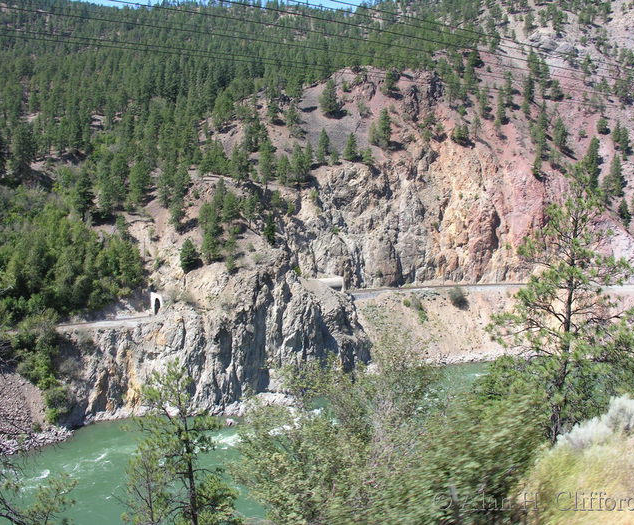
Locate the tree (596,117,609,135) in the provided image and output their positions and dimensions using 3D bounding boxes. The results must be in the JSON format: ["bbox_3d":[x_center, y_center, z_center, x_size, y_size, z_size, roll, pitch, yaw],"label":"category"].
[{"bbox_3d":[213.780,-102.590,530.000,9.430,13.480,9.430,0,3,0],"label":"tree"}]

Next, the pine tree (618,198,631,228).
[{"bbox_3d":[194.630,-31.010,448.000,7.980,18.990,7.980,0,3,0],"label":"pine tree"}]

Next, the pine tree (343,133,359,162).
[{"bbox_3d":[21.450,-71.490,440.000,9.450,18.650,9.450,0,3,0],"label":"pine tree"}]

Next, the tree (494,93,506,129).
[{"bbox_3d":[111.500,-92.260,432.450,6.970,23.220,6.970,0,5,0],"label":"tree"}]

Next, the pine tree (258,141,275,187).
[{"bbox_3d":[-26.210,-51.380,367.350,8.870,23.870,8.870,0,5,0],"label":"pine tree"}]

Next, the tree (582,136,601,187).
[{"bbox_3d":[157.980,-57.550,407.340,10.930,29.930,10.930,0,5,0],"label":"tree"}]

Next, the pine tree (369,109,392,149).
[{"bbox_3d":[36.040,-76.060,401.760,11.860,22.700,11.860,0,5,0],"label":"pine tree"}]

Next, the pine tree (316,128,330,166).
[{"bbox_3d":[2.980,-62.800,383.160,7.200,19.490,7.200,0,5,0],"label":"pine tree"}]

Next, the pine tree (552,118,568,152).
[{"bbox_3d":[164.450,-86.130,480.000,10.310,23.060,10.310,0,3,0],"label":"pine tree"}]

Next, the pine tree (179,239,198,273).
[{"bbox_3d":[-50.260,-2.760,279.000,7.490,13.400,7.490,0,5,0],"label":"pine tree"}]

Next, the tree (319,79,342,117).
[{"bbox_3d":[9.250,-113.060,485.000,13.570,26.040,13.570,0,3,0],"label":"tree"}]

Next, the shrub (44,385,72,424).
[{"bbox_3d":[-96.790,52.960,264.000,9.720,14.170,9.720,0,3,0],"label":"shrub"}]

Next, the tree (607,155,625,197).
[{"bbox_3d":[199.720,-58.020,472.000,10.200,28.010,10.200,0,3,0],"label":"tree"}]

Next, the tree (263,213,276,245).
[{"bbox_3d":[-22.680,-16.240,338.000,5.730,15.280,5.730,0,3,0],"label":"tree"}]

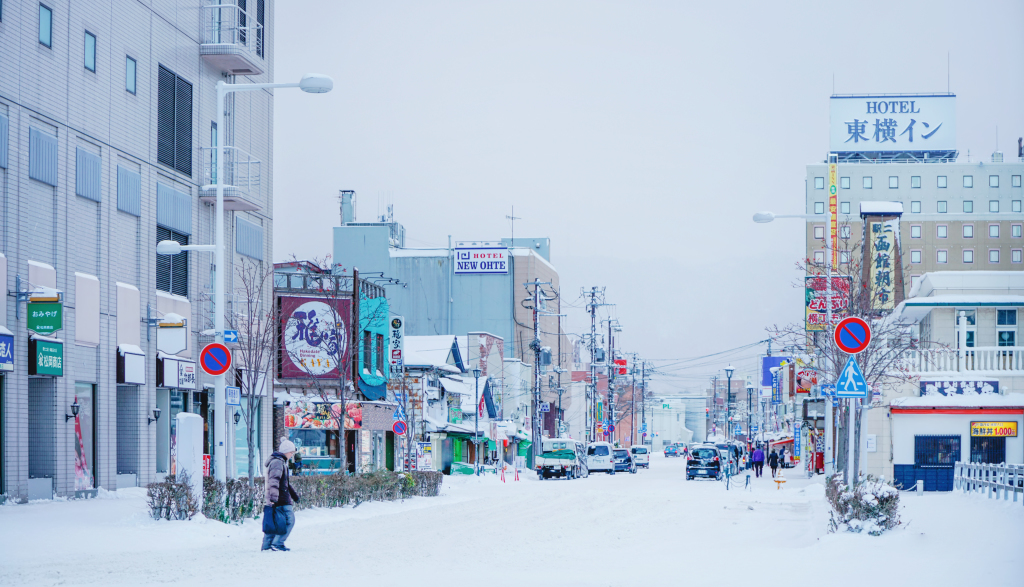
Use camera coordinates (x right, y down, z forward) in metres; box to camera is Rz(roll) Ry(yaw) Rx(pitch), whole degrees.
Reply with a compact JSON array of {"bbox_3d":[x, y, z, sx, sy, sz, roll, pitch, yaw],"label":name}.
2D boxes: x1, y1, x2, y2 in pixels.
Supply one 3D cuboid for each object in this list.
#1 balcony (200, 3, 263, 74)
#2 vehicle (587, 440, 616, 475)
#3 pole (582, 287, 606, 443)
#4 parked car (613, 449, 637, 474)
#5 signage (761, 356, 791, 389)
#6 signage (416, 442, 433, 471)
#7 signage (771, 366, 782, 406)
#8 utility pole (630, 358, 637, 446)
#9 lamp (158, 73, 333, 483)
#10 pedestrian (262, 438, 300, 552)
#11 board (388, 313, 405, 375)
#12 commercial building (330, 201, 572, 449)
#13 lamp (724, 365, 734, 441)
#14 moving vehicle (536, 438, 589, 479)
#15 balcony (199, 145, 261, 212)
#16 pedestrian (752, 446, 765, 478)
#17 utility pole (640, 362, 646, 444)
[{"bbox_3d":[-9.248,-8.417,65.918,1.270,1.650,3.100,0,-4,7],"label":"balcony"},{"bbox_3d":[5.883,10.676,128.851,1.700,2.020,4.600,-1,-4,7],"label":"vehicle"},{"bbox_3d":[6.164,6.128,149.489,1.800,13.200,0.700,0,-4,7],"label":"pole"},{"bbox_3d":[7.340,11.223,133.690,1.700,1.650,4.300,-1,-4,7],"label":"parked car"},{"bbox_3d":[21.610,6.467,163.000,2.500,2.650,0.300,0,-4,7],"label":"signage"},{"bbox_3d":[-4.218,7.882,96.000,0.720,1.420,0.100,0,-4,-4],"label":"signage"},{"bbox_3d":[17.268,6.071,130.000,0.600,2.550,0.250,-1,-4,7],"label":"signage"},{"bbox_3d":[11.937,11.156,194.605,0.600,10.200,0.500,0,-4,7],"label":"utility pole"},{"bbox_3d":[-5.219,0.059,39.000,3.450,8.850,0.450,-1,-4,7],"label":"lamp"},{"bbox_3d":[-3.519,3.076,30.400,0.500,1.690,0.500,-1,-5,13],"label":"pedestrian"},{"bbox_3d":[-4.802,2.147,83.000,0.620,2.450,0.250,-1,-4,7],"label":"board"},{"bbox_3d":[-3.395,4.367,141.030,11.400,16.200,34.000,-1,-4,7],"label":"commercial building"},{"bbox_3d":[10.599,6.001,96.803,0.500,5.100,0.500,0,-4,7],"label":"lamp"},{"bbox_3d":[2.383,7.968,95.300,1.770,1.970,4.800,0,-4,7],"label":"moving vehicle"},{"bbox_3d":[-8.819,-3.621,62.691,1.180,1.600,2.900,-1,-4,7],"label":"balcony"},{"bbox_3d":[13.245,9.050,107.065,0.600,1.700,0.400,-1,-4,7],"label":"pedestrian"},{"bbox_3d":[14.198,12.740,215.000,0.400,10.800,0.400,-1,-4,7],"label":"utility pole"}]

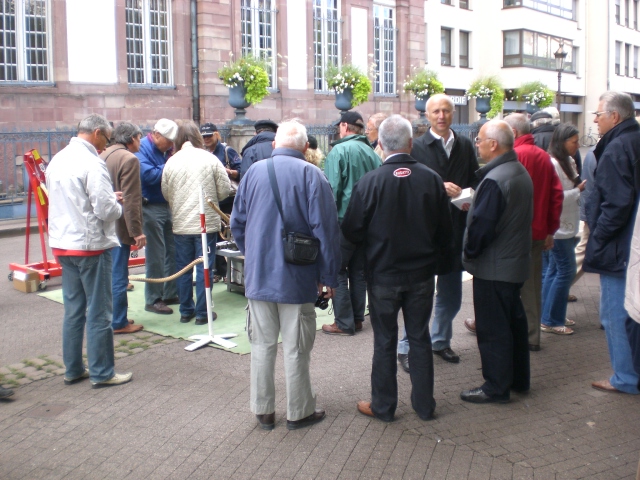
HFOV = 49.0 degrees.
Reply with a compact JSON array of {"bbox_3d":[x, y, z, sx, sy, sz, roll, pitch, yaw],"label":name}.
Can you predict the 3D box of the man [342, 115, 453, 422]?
[{"bbox_3d":[0.435,0.161,4.012,0.610,1.716,0.420,0,9,2],"label":"man"}]

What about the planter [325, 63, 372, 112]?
[{"bbox_3d":[0.695,-3.634,17.428,1.050,1.528,1.120,0,9,0],"label":"planter"}]

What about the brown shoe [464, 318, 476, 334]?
[{"bbox_3d":[1.324,0.683,5.751,0.290,0.115,0.110,9,13,44],"label":"brown shoe"}]

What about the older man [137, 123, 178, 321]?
[{"bbox_3d":[-1.423,-0.210,6.271,0.460,1.720,0.520,1,10,9],"label":"older man"}]

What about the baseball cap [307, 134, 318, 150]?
[{"bbox_3d":[-0.101,-0.896,6.441,0.190,0.140,0.230,-4,10,-17],"label":"baseball cap"}]

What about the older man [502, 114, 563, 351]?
[{"bbox_3d":[1.596,-0.072,5.333,0.560,1.733,0.440,-6,11,-30],"label":"older man"}]

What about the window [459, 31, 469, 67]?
[{"bbox_3d":[6.779,-8.967,33.076,0.800,1.640,0.180,-9,13,-41],"label":"window"}]

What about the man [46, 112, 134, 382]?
[{"bbox_3d":[-1.492,0.081,4.511,0.460,1.734,0.510,-8,12,-39],"label":"man"}]

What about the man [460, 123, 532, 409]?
[{"bbox_3d":[1.056,0.137,4.204,0.420,1.680,0.500,3,10,20],"label":"man"}]

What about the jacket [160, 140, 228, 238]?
[{"bbox_3d":[-1.074,-0.427,5.937,0.580,0.770,0.420,1,9,10],"label":"jacket"}]

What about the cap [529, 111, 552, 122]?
[{"bbox_3d":[2.010,-1.124,6.406,0.240,0.115,0.260,-3,10,-14],"label":"cap"}]

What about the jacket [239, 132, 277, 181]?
[{"bbox_3d":[-0.517,-0.667,6.550,0.560,0.720,0.420,-6,11,-30],"label":"jacket"}]

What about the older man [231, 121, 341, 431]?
[{"bbox_3d":[-0.182,0.191,3.938,0.590,1.687,0.440,2,10,12],"label":"older man"}]

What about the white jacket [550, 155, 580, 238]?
[{"bbox_3d":[1.915,-0.330,5.526,0.400,0.660,0.460,-1,10,-3],"label":"white jacket"}]

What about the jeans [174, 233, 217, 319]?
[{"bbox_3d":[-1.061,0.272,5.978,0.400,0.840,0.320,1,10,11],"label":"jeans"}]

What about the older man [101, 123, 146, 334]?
[{"bbox_3d":[-1.612,-0.089,5.697,0.420,1.688,0.500,-9,12,-41],"label":"older man"}]

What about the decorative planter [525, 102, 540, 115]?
[{"bbox_3d":[6.902,-4.223,22.827,0.520,0.600,0.520,8,13,42],"label":"decorative planter"}]

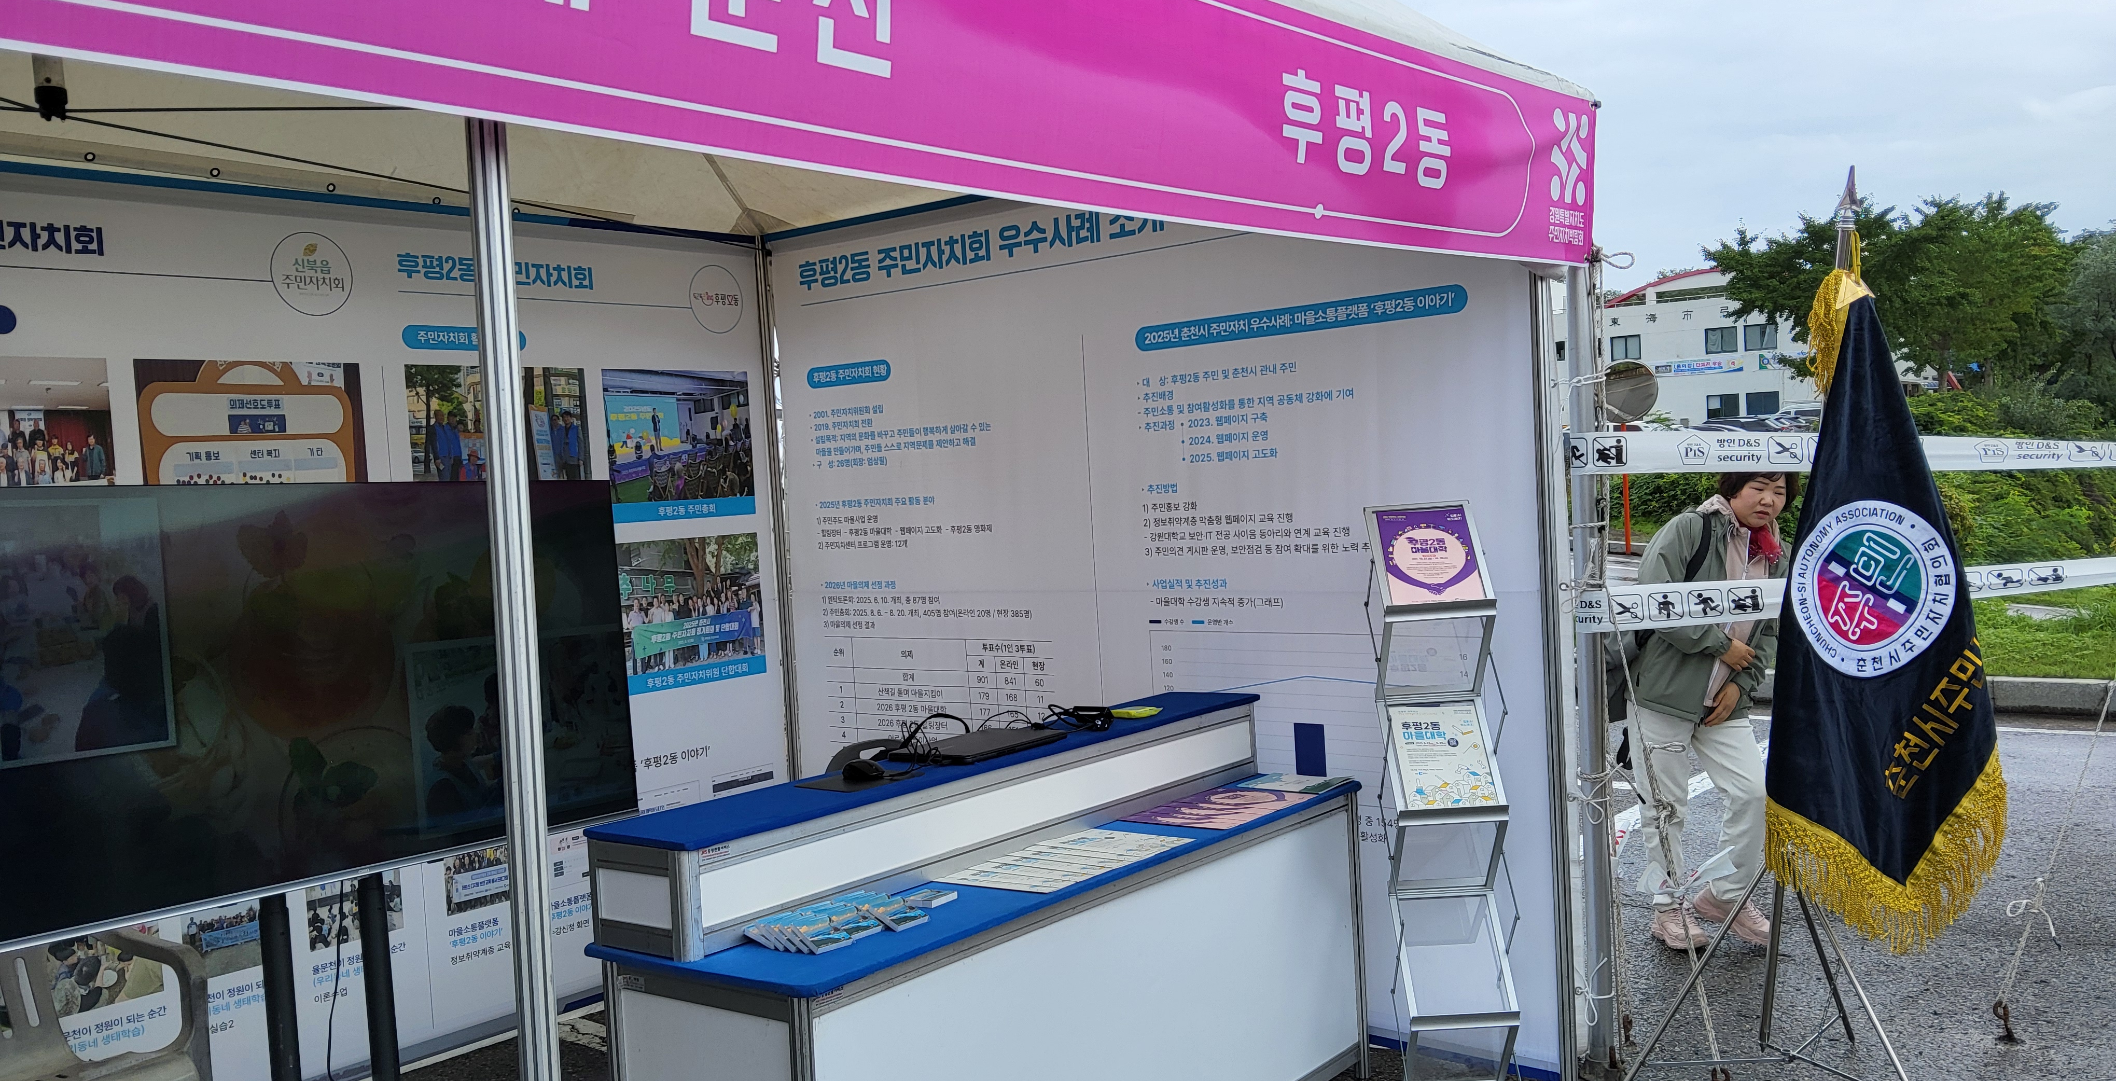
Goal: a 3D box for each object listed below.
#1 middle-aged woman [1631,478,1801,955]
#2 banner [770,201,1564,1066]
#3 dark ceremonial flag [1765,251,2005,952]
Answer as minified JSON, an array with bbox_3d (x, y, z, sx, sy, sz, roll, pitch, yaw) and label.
[{"bbox_3d":[2.089,0.535,5.128,0.500,1.550,0.470,-4,2,-28],"label":"middle-aged woman"},{"bbox_3d":[0.129,0.155,4.696,2.650,2.450,0.040,-2,2,37],"label":"banner"},{"bbox_3d":[1.982,0.144,3.800,0.520,1.640,0.320,-2,2,18],"label":"dark ceremonial flag"}]

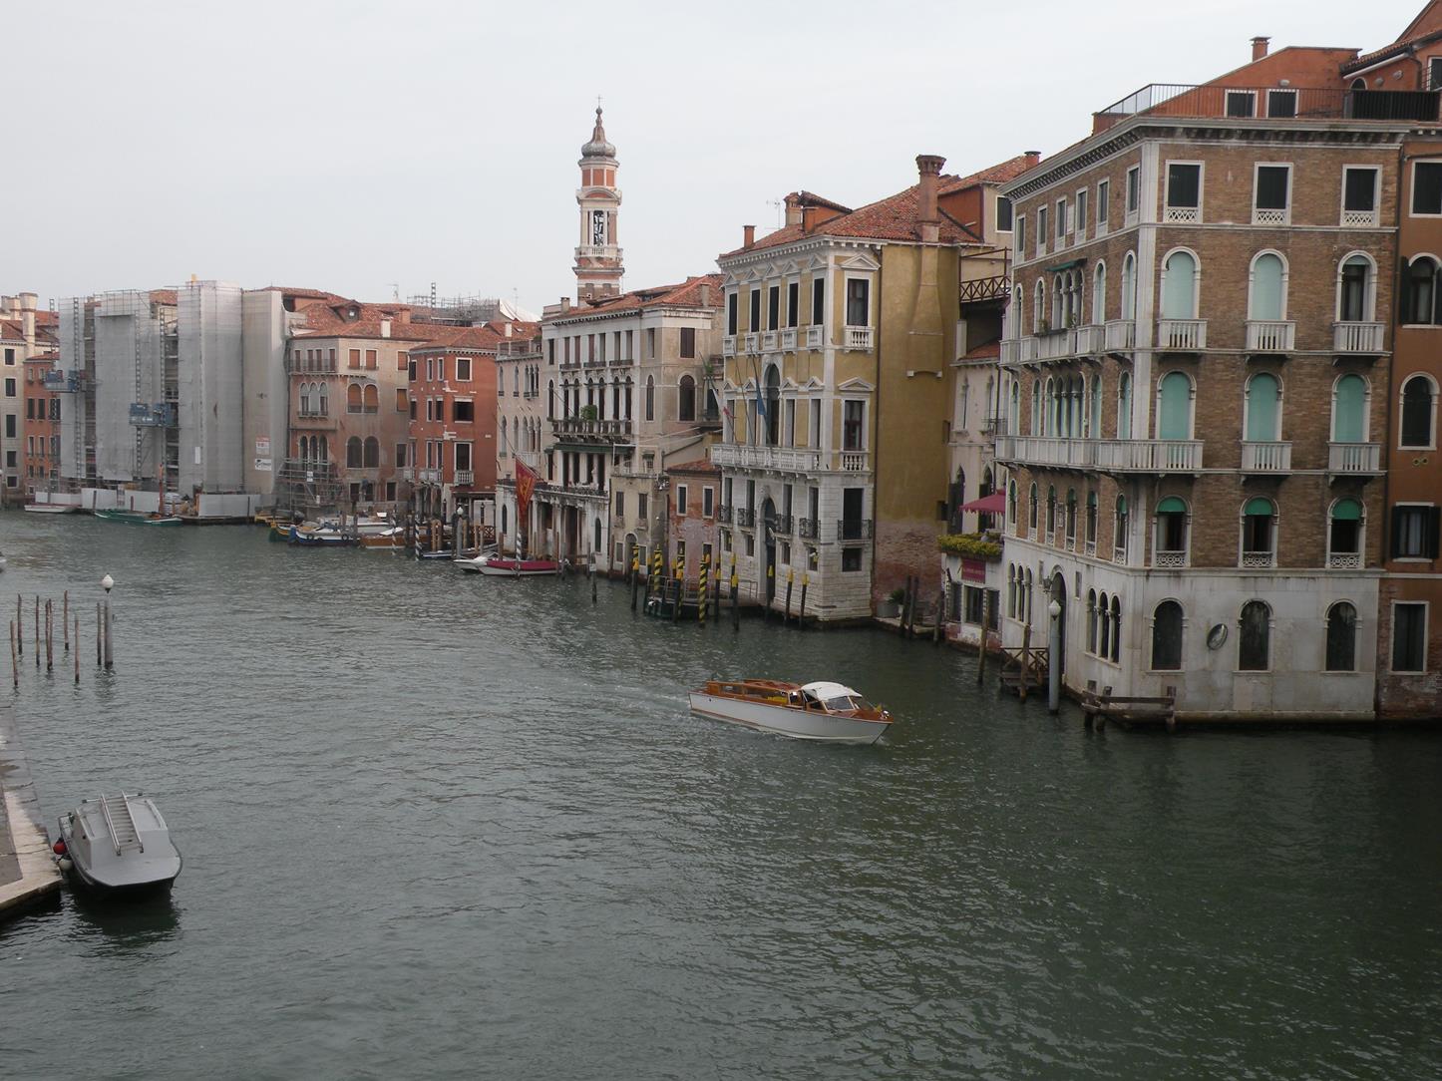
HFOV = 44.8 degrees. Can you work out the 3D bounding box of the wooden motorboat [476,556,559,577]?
[{"bbox_3d":[-13.728,1.689,118.965,5.700,1.300,1.900,-1,4,-30],"label":"wooden motorboat"}]

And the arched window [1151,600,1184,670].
[{"bbox_3d":[14.993,3.192,58.944,1.118,2.362,0.250,1,4,-3],"label":"arched window"}]

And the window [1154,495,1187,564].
[{"bbox_3d":[15.079,-0.384,58.690,1.113,2.228,0.250,1,4,-3],"label":"window"}]

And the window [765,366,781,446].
[{"bbox_3d":[2.830,-6.889,91.888,0.300,4.476,1.650,-1,4,-21],"label":"window"}]

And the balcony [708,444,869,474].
[{"bbox_3d":[3.556,-4.309,91.846,3.116,1.190,15.244,-1,4,-21],"label":"balcony"}]

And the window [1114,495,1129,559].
[{"bbox_3d":[13.840,-0.494,60.242,0.250,2.157,1.150,0,4,-5],"label":"window"}]

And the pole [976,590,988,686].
[{"bbox_3d":[10.299,3.806,68.492,0.240,3.709,0.240,3,4,0],"label":"pole"}]

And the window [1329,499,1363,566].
[{"bbox_3d":[22.527,-0.306,63.031,1.336,2.518,0.300,1,4,-4],"label":"window"}]

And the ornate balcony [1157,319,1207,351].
[{"bbox_3d":[15.662,-6.964,59.475,1.540,1.044,0.550,1,4,-6],"label":"ornate balcony"}]

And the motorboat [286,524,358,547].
[{"bbox_3d":[-31.978,-0.343,140.533,6.000,1.600,1.900,0,4,-12],"label":"motorboat"}]

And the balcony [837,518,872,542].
[{"bbox_3d":[6.486,-0.543,86.130,1.750,1.150,0.500,-1,4,-24],"label":"balcony"}]

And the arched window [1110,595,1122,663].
[{"bbox_3d":[13.997,3.104,61.583,0.300,2.275,0.917,1,4,-5],"label":"arched window"}]

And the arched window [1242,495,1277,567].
[{"bbox_3d":[19.327,-0.325,62.781,1.326,2.467,0.300,1,4,-4],"label":"arched window"}]

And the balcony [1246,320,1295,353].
[{"bbox_3d":[19.449,-7.203,61.961,1.565,1.144,0.600,1,4,-4],"label":"balcony"}]

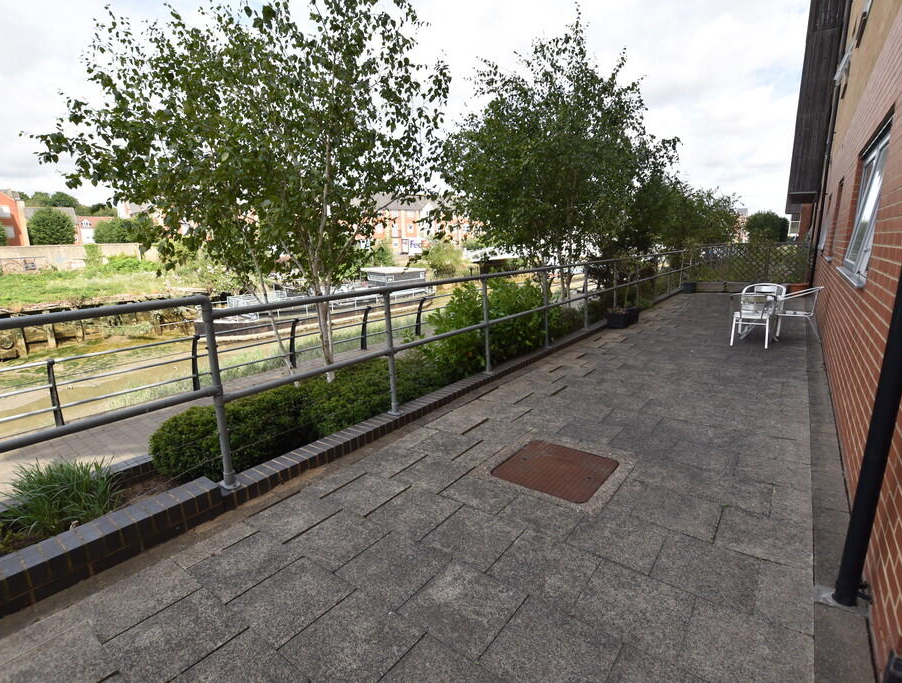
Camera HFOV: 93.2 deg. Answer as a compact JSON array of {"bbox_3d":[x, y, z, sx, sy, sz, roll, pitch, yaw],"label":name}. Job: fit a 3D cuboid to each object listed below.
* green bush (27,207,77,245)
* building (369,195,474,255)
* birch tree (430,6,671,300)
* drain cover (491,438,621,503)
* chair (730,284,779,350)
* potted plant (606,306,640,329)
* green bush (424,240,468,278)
[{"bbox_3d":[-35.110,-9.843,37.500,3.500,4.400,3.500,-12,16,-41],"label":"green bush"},{"bbox_3d":[-4.963,-21.113,77.000,20.000,11.200,9.500,-4,12,-12],"label":"building"},{"bbox_3d":[1.570,-2.552,6.598,3.300,4.900,3.400,8,16,38],"label":"birch tree"},{"bbox_3d":[0.711,0.869,2.911,0.640,0.030,0.610,8,16,38],"label":"drain cover"},{"bbox_3d":[4.169,-0.346,5.870,0.550,0.780,0.580,8,16,38],"label":"chair"},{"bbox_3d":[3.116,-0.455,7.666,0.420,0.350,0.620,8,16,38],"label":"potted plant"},{"bbox_3d":[-0.580,-8.753,45.000,4.500,3.800,4.000,-2,12,0],"label":"green bush"}]

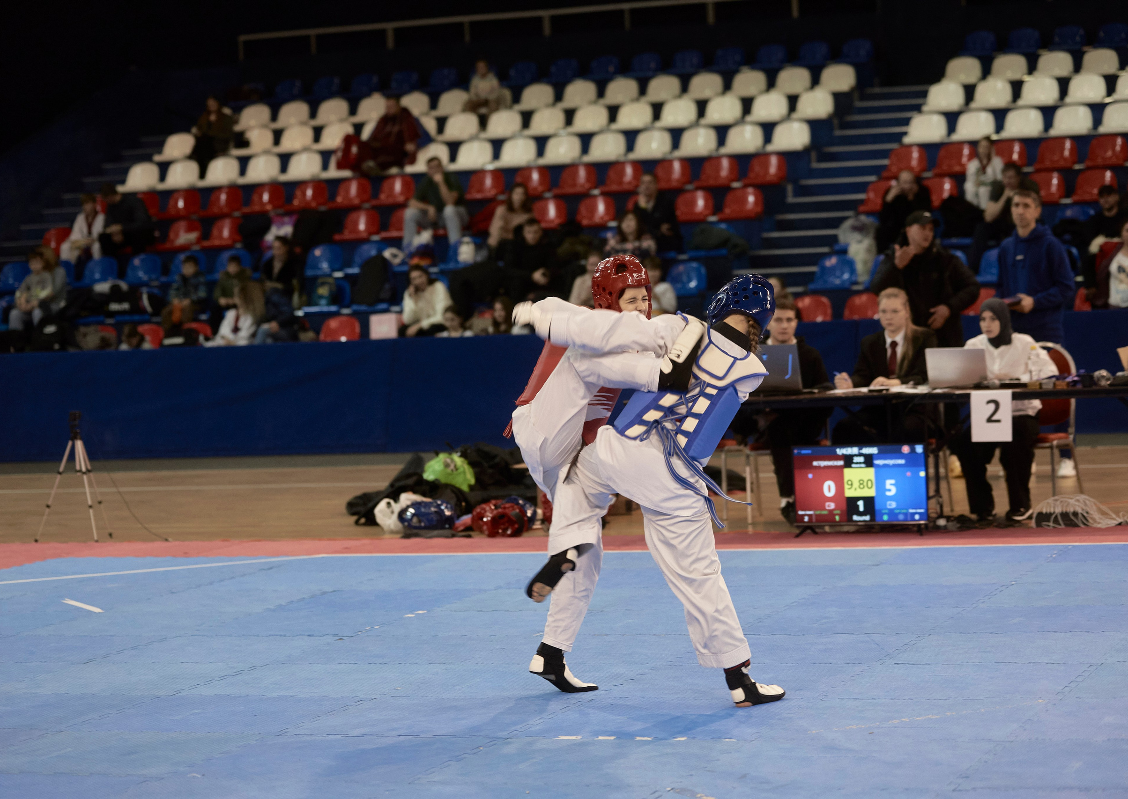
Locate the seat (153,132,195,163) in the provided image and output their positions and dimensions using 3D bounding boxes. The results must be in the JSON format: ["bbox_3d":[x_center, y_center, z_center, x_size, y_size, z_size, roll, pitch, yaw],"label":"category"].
[{"bbox_3d":[-4.375,-2.851,33.526,0.397,0.299,0.372,-2,3,19],"label":"seat"}]

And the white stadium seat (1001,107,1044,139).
[{"bbox_3d":[4.551,-2.756,29.832,0.410,0.320,0.380,-2,3,19],"label":"white stadium seat"}]

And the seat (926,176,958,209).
[{"bbox_3d":[3.400,-1.877,27.423,0.400,0.315,0.370,-2,3,20],"label":"seat"}]

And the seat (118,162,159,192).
[{"bbox_3d":[-5.079,-2.647,35.707,0.400,0.305,0.390,-2,3,20],"label":"seat"}]

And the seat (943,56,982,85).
[{"bbox_3d":[4.094,-3.378,30.715,0.410,0.310,0.370,-2,3,20],"label":"seat"}]

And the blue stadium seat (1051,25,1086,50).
[{"bbox_3d":[5.420,-3.892,32.202,0.397,0.299,0.372,-2,3,19],"label":"blue stadium seat"}]

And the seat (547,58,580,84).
[{"bbox_3d":[-0.025,-3.732,34.086,0.410,0.300,0.380,-2,3,18],"label":"seat"}]

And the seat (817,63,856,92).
[{"bbox_3d":[2.944,-3.476,32.415,0.410,0.320,0.380,-2,3,19],"label":"seat"}]

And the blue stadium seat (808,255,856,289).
[{"bbox_3d":[2.357,-1.105,26.159,0.397,0.299,0.372,-2,3,19],"label":"blue stadium seat"}]

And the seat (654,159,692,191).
[{"bbox_3d":[1.032,-2.167,28.866,0.410,0.310,0.370,-2,3,20],"label":"seat"}]

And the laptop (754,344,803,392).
[{"bbox_3d":[1.160,-0.169,16.493,0.360,0.250,0.320,-1,3,25],"label":"laptop"}]

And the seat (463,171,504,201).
[{"bbox_3d":[-0.757,-2.073,28.991,0.395,0.290,0.355,-2,3,20],"label":"seat"}]

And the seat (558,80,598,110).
[{"bbox_3d":[0.154,-3.319,32.579,0.400,0.315,0.370,-2,3,20],"label":"seat"}]

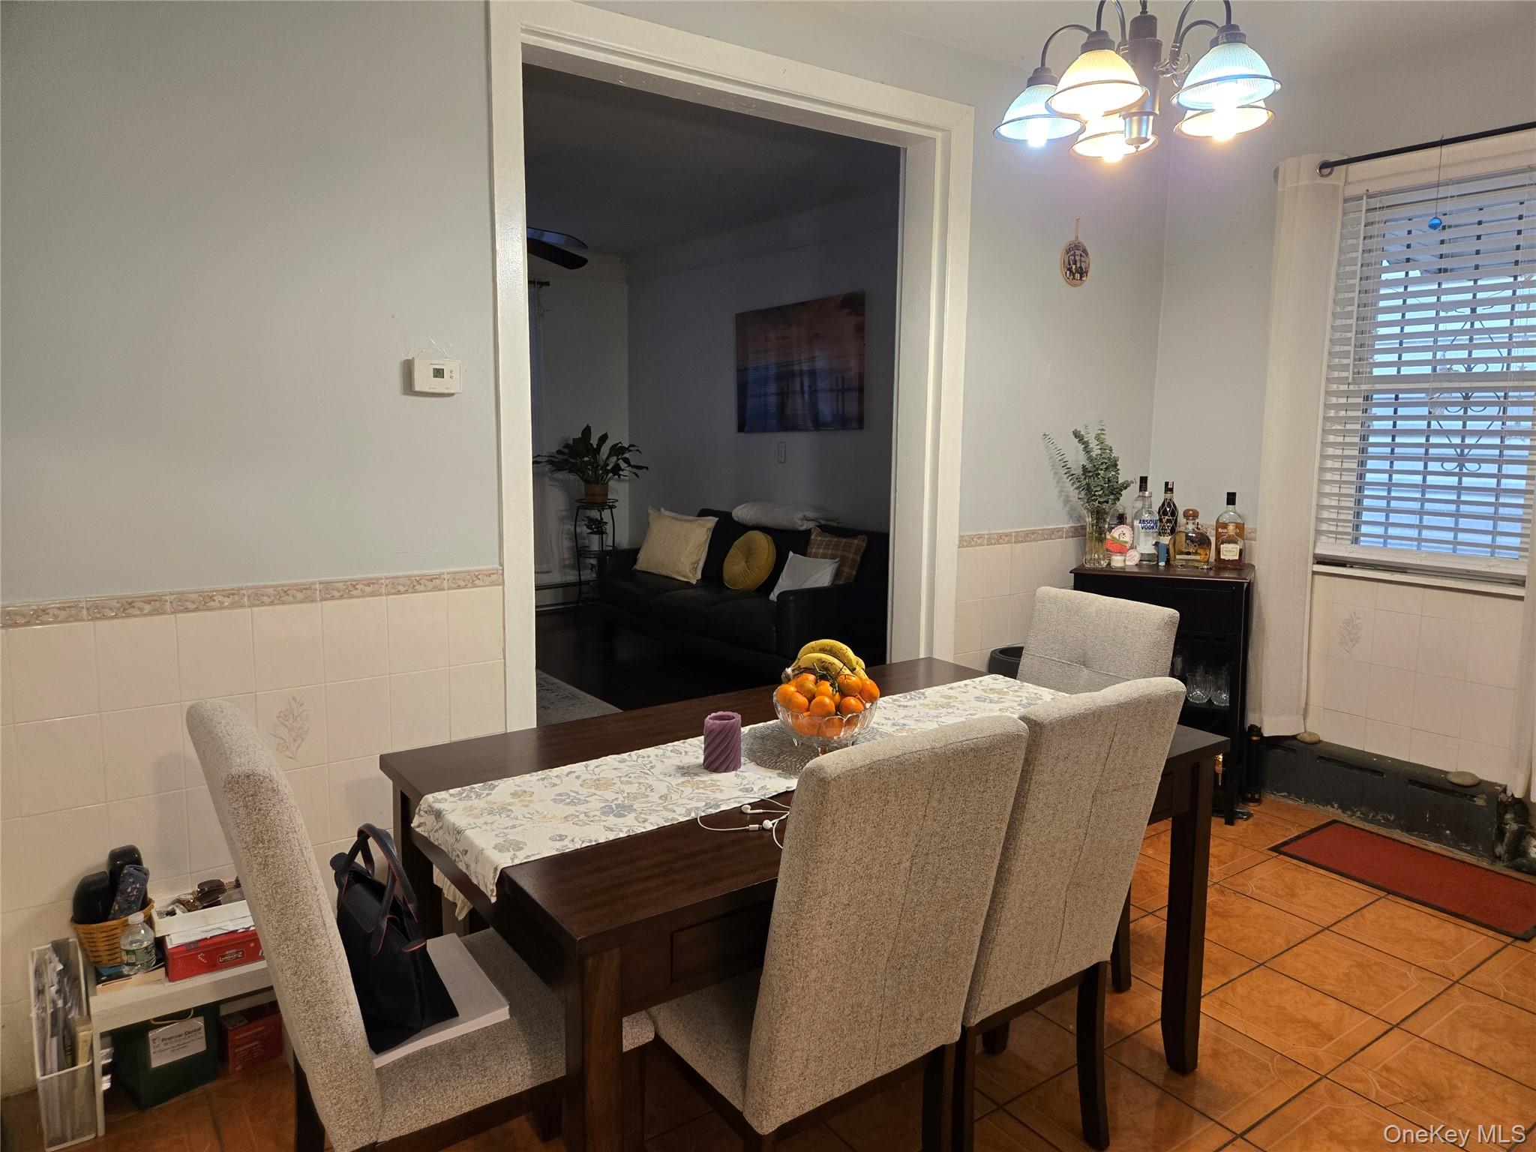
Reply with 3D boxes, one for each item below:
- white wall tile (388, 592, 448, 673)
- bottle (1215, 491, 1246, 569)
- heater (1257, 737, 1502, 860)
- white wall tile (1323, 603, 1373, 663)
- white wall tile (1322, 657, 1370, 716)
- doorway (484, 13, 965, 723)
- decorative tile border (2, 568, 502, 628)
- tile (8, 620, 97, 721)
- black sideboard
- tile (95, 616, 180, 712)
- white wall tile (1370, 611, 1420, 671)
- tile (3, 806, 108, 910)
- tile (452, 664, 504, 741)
[{"bbox_3d":[-0.877,0.144,2.559,0.150,0.200,0.010,-5,10,-36],"label":"white wall tile"},{"bbox_3d":[1.754,-0.177,3.870,0.107,0.283,0.085,3,9,18],"label":"bottle"},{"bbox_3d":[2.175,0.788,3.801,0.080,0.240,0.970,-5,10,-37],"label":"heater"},{"bbox_3d":[2.171,0.213,3.790,0.010,0.200,0.150,-5,10,-37],"label":"white wall tile"},{"bbox_3d":[2.156,0.412,3.793,0.010,0.199,0.151,-5,10,-35],"label":"white wall tile"},{"bbox_3d":[-0.034,-0.291,3.187,1.710,2.500,0.170,-5,10,-36],"label":"doorway"},{"bbox_3d":[-1.130,0.045,2.353,1.110,0.048,0.012,-5,10,-36],"label":"decorative tile border"},{"bbox_3d":[-1.489,0.199,2.127,0.150,0.200,0.010,-5,10,-37],"label":"tile"},{"bbox_3d":[1.449,0.429,3.873,0.600,0.910,0.370,4,9,20],"label":"black sideboard"},{"bbox_3d":[-1.360,0.188,2.205,0.150,0.200,0.010,-6,11,-36],"label":"tile"},{"bbox_3d":[2.262,0.232,3.671,0.010,0.200,0.150,-5,10,-37],"label":"white wall tile"},{"bbox_3d":[-1.486,0.593,2.174,0.150,0.200,0.010,-6,11,-36],"label":"tile"},{"bbox_3d":[-0.759,0.328,2.676,0.150,0.200,0.010,-6,11,-36],"label":"tile"}]

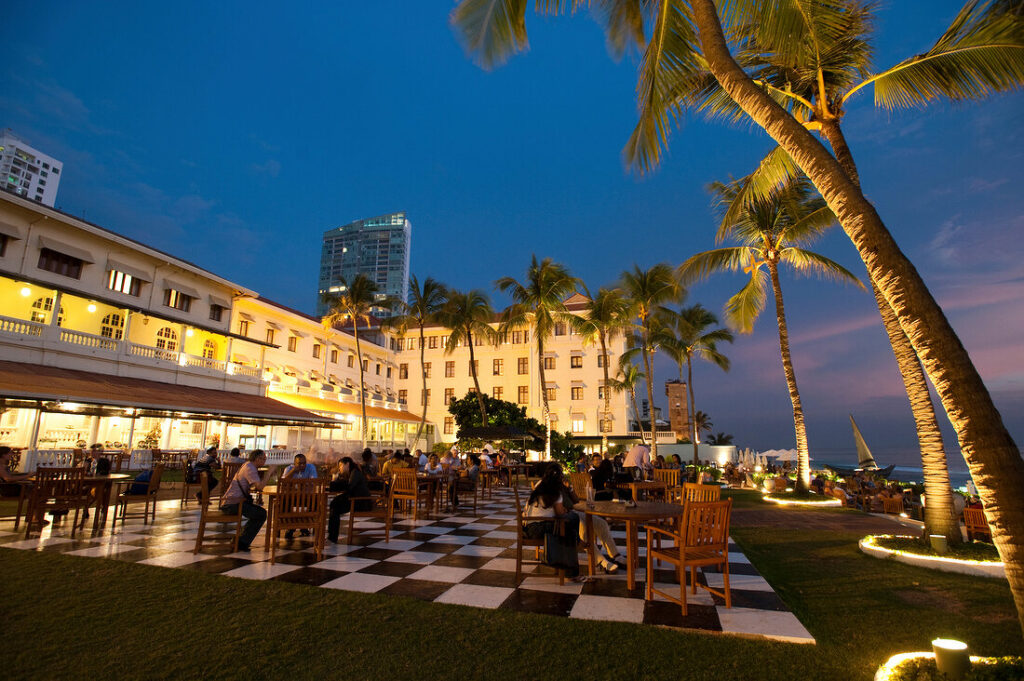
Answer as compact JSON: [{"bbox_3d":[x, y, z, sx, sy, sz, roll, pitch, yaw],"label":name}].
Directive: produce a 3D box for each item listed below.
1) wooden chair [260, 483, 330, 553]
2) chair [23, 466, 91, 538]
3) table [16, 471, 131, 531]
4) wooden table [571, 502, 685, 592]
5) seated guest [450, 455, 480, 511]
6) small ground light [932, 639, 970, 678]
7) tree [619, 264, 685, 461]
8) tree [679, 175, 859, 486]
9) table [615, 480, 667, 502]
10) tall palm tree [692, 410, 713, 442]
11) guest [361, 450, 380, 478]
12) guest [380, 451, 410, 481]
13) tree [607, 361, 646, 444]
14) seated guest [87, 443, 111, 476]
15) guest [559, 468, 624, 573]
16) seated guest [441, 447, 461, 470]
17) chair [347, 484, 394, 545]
[{"bbox_3d":[-2.545,2.132,5.778,0.560,0.920,0.600,7,-14,-27],"label":"wooden chair"},{"bbox_3d":[-6.223,2.230,6.673,0.570,0.920,0.600,8,-14,-29],"label":"chair"},{"bbox_3d":[-6.671,2.475,7.405,1.330,0.730,1.330,1,-12,0],"label":"table"},{"bbox_3d":[1.298,2.152,5.121,1.290,0.740,1.290,1,-12,0],"label":"wooden table"},{"bbox_3d":[-0.959,2.946,9.947,0.760,1.180,0.500,-4,-13,22],"label":"seated guest"},{"bbox_3d":[2.424,1.765,2.671,0.140,0.210,0.140,1,-12,0],"label":"small ground light"},{"bbox_3d":[8.938,1.704,32.412,4.300,13.476,4.300,1,-12,0],"label":"tree"},{"bbox_3d":[7.750,-0.400,14.000,5.300,9.100,5.000,1,-12,0],"label":"tree"},{"bbox_3d":[2.438,3.066,9.236,0.780,0.727,0.780,5,-13,-17],"label":"table"},{"bbox_3d":[33.024,16.216,85.104,5.000,8.400,5.000,1,-12,0],"label":"tall palm tree"},{"bbox_3d":[-2.902,2.882,9.941,0.750,1.240,0.500,8,-14,-30],"label":"guest"},{"bbox_3d":[-2.324,2.891,9.886,0.540,1.220,0.750,-5,-14,26],"label":"guest"},{"bbox_3d":[12.083,7.452,50.746,4.100,10.050,4.100,0,-12,0],"label":"tree"},{"bbox_3d":[-7.616,2.548,8.786,0.520,1.270,0.750,7,-14,-29],"label":"seated guest"},{"bbox_3d":[0.844,2.022,5.671,0.950,1.200,0.550,-4,-13,22],"label":"guest"},{"bbox_3d":[-1.344,3.074,10.788,0.520,1.280,0.800,7,-14,-26],"label":"seated guest"},{"bbox_3d":[-2.085,2.472,7.208,0.590,0.945,0.580,3,-13,-13],"label":"chair"}]

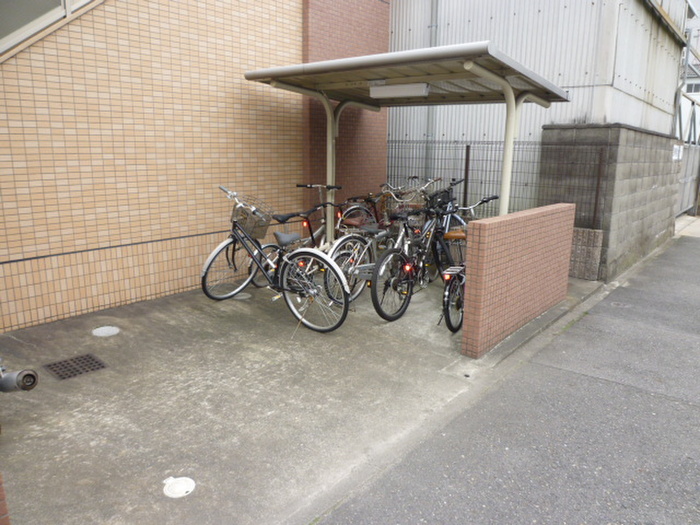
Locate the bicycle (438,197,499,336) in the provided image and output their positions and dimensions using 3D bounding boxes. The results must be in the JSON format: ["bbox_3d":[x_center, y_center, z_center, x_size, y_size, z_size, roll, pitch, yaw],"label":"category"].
[{"bbox_3d":[1.144,-0.017,4.674,0.560,1.060,1.500,8,15,30],"label":"bicycle"}]

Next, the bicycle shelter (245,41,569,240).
[{"bbox_3d":[0.595,-0.713,5.050,2.450,2.220,2.080,11,17,40],"label":"bicycle shelter"}]

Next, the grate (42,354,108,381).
[{"bbox_3d":[-1.879,0.727,3.476,0.310,0.025,0.305,11,17,40],"label":"grate"}]

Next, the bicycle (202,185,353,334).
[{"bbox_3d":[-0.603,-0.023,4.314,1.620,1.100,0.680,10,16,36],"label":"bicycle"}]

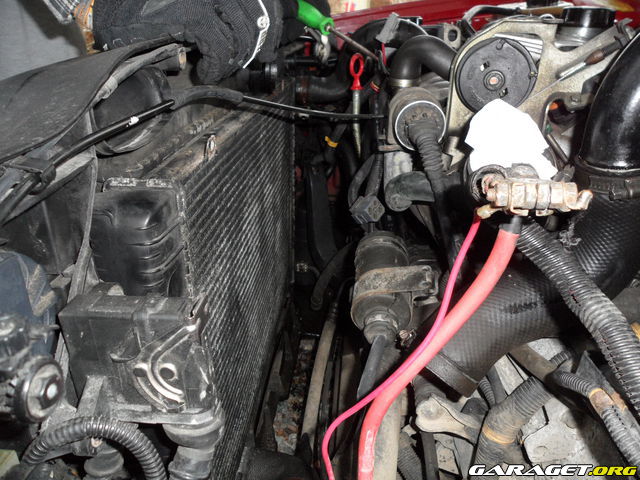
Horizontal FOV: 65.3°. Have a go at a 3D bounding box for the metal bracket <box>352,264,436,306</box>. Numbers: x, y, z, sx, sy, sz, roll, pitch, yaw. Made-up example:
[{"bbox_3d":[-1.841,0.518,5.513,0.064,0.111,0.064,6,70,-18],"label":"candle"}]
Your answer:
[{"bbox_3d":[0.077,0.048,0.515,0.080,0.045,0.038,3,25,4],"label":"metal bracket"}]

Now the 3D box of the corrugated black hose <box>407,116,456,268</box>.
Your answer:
[{"bbox_3d":[0.127,-0.054,0.570,0.035,0.165,0.035,-12,20,11],"label":"corrugated black hose"}]

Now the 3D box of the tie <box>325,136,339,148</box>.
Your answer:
[{"bbox_3d":[0.019,-0.160,0.820,0.021,0.009,0.018,26,15,-7],"label":"tie"}]

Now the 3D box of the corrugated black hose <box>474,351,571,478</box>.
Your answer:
[{"bbox_3d":[0.195,0.167,0.480,0.040,0.130,0.040,29,15,-8],"label":"corrugated black hose"}]

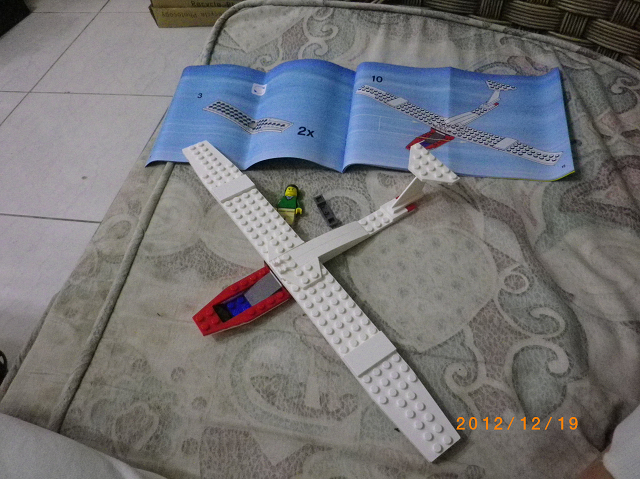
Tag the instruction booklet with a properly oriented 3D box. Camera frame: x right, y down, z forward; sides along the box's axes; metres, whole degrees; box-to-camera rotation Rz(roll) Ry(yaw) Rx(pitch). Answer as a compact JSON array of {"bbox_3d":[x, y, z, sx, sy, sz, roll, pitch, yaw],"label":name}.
[{"bbox_3d":[0.034,-0.122,0.498,0.387,0.024,0.153,3,52,9],"label":"instruction booklet"}]

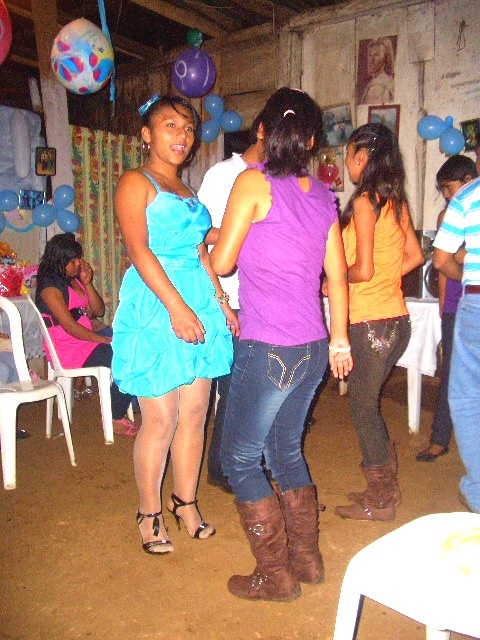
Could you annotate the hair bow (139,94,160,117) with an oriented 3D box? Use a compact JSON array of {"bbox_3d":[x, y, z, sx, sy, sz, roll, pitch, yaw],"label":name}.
[{"bbox_3d":[-0.308,-0.729,2.200,0.095,0.036,0.030,-39,18,11],"label":"hair bow"}]

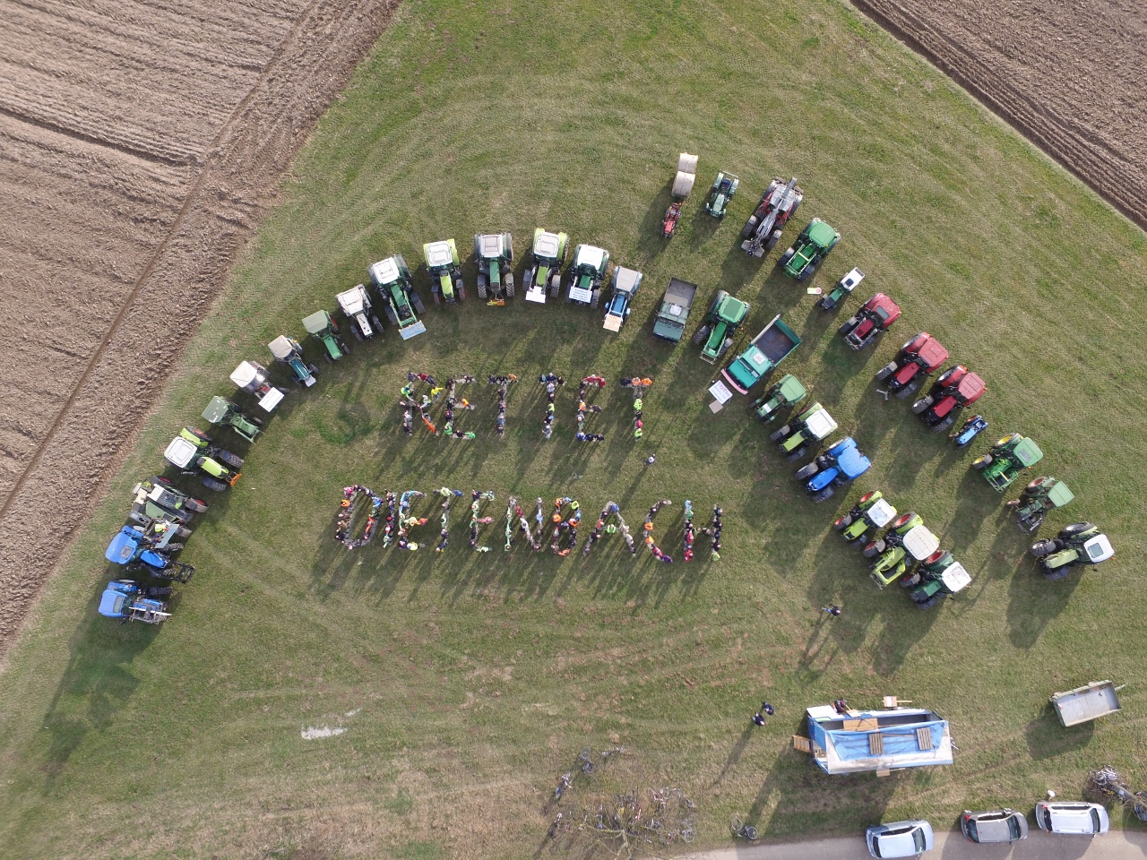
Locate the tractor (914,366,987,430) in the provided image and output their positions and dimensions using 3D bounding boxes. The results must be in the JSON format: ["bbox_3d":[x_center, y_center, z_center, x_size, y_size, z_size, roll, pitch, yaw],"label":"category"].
[{"bbox_3d":[25.350,-2.109,44.431,4.600,2.950,2.450,-43,84,-7],"label":"tractor"}]

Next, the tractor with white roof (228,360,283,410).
[{"bbox_3d":[-20.415,-2.895,42.887,3.600,2.500,1.800,39,81,6],"label":"tractor with white roof"}]

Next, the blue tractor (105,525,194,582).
[{"bbox_3d":[-26.078,7.541,40.511,5.350,3.000,2.450,27,80,4],"label":"blue tractor"}]

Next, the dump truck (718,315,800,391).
[{"bbox_3d":[12.376,-4.930,43.352,5.050,2.650,2.200,-43,83,-7],"label":"dump truck"}]

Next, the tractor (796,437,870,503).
[{"bbox_3d":[17.321,2.544,43.784,4.600,2.900,2.400,-35,86,-4],"label":"tractor"}]

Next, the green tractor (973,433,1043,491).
[{"bbox_3d":[28.636,2.221,43.900,4.600,2.700,2.100,-38,83,-7],"label":"green tractor"}]

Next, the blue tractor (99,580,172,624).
[{"bbox_3d":[-26.951,10.541,40.543,4.150,2.750,2.250,9,80,1],"label":"blue tractor"}]

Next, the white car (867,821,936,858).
[{"bbox_3d":[20.900,26.149,42.229,4.330,1.500,1.740,-7,85,-2],"label":"white car"}]

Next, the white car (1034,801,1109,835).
[{"bbox_3d":[29.772,23.076,39.325,4.350,1.600,1.770,2,79,-1],"label":"white car"}]

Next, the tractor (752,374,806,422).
[{"bbox_3d":[13.730,-2.026,44.433,3.750,2.500,1.850,-37,83,-7],"label":"tractor"}]

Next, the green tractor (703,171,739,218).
[{"bbox_3d":[10.226,-16.215,45.717,1.520,1.750,3.000,23,81,4],"label":"green tractor"}]

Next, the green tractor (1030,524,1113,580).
[{"bbox_3d":[31.464,7.698,41.609,4.750,3.000,2.600,-22,80,-5],"label":"green tractor"}]

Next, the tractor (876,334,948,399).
[{"bbox_3d":[22.421,-4.187,43.721,5.200,3.000,2.600,-44,83,-8],"label":"tractor"}]

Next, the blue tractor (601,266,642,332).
[{"bbox_3d":[3.214,-9.058,45.406,1.850,2.500,4.300,16,81,2],"label":"blue tractor"}]

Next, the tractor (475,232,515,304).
[{"bbox_3d":[-5.339,-10.898,44.153,2.550,2.950,5.100,-3,80,-1],"label":"tractor"}]

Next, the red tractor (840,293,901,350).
[{"bbox_3d":[20.099,-7.342,44.821,4.700,2.850,2.250,-43,86,-4],"label":"red tractor"}]

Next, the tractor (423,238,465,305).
[{"bbox_3d":[-8.716,-10.770,44.775,2.170,2.720,4.100,-11,85,-2],"label":"tractor"}]

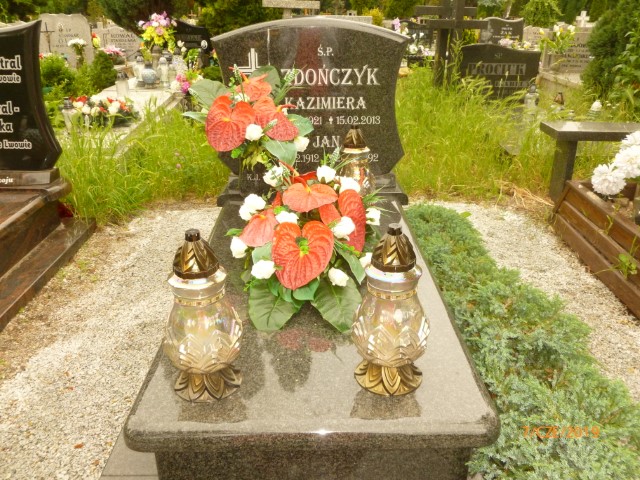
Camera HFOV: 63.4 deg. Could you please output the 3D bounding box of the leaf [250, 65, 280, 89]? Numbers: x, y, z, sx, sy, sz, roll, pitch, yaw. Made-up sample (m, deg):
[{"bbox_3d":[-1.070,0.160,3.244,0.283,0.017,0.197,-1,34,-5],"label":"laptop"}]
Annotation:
[{"bbox_3d":[-0.198,-0.590,1.880,0.115,0.100,0.060,-1,23,0],"label":"leaf"}]

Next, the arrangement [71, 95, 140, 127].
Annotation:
[{"bbox_3d":[-1.652,-0.988,3.950,0.520,0.190,0.320,-1,23,0],"label":"arrangement"}]

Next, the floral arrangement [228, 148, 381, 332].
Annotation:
[{"bbox_3d":[-0.030,-0.021,1.503,0.400,0.350,0.460,-1,23,0],"label":"floral arrangement"}]

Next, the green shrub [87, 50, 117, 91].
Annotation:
[{"bbox_3d":[-2.059,-1.595,4.900,0.270,0.400,0.270,-1,23,0],"label":"green shrub"}]

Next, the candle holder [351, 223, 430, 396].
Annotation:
[{"bbox_3d":[0.154,0.146,1.110,0.163,0.382,0.163,-1,23,0],"label":"candle holder"}]

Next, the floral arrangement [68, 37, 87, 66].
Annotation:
[{"bbox_3d":[-2.587,-1.992,5.500,0.210,0.290,0.200,-1,23,0],"label":"floral arrangement"}]

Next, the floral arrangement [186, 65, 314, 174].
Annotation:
[{"bbox_3d":[-0.247,-0.419,1.817,0.410,0.370,0.320,-1,23,0],"label":"floral arrangement"}]

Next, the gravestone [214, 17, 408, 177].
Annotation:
[{"bbox_3d":[-0.035,-0.563,2.111,0.743,0.613,0.100,-1,23,0],"label":"gravestone"}]

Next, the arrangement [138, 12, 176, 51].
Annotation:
[{"bbox_3d":[-1.852,-2.376,5.900,0.420,0.420,0.380,-1,23,0],"label":"arrangement"}]

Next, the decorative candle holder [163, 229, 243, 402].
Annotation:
[{"bbox_3d":[-0.260,0.158,1.108,0.163,0.376,0.163,-1,23,0],"label":"decorative candle holder"}]

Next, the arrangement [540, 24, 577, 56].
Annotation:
[{"bbox_3d":[2.902,-2.440,6.300,0.430,0.360,0.380,-1,23,0],"label":"arrangement"}]

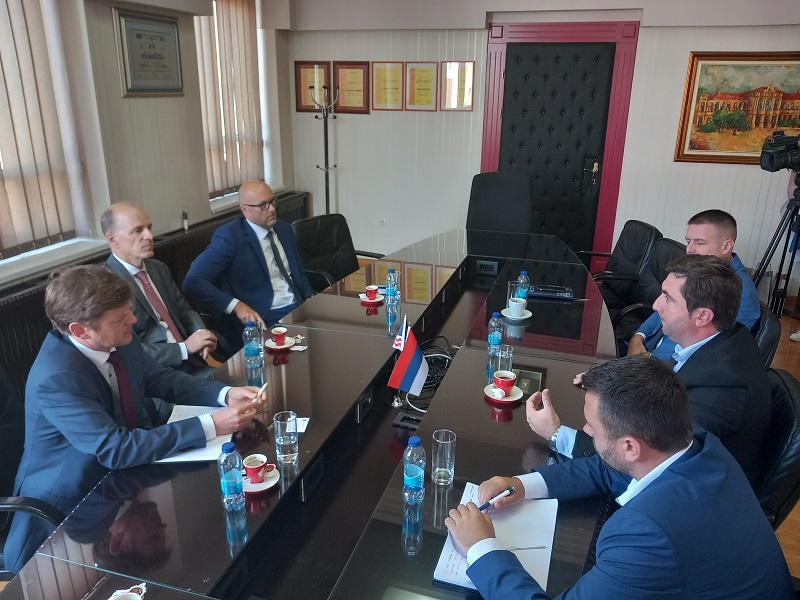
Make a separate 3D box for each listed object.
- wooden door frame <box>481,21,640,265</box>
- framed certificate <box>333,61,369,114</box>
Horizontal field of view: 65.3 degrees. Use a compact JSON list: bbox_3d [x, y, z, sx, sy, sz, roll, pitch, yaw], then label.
[{"bbox_3d":[1.309,-1.191,5.450,1.208,2.263,0.140,6,19,15],"label":"wooden door frame"},{"bbox_3d":[-0.427,-1.862,5.492,0.339,0.433,0.025,7,20,17],"label":"framed certificate"}]

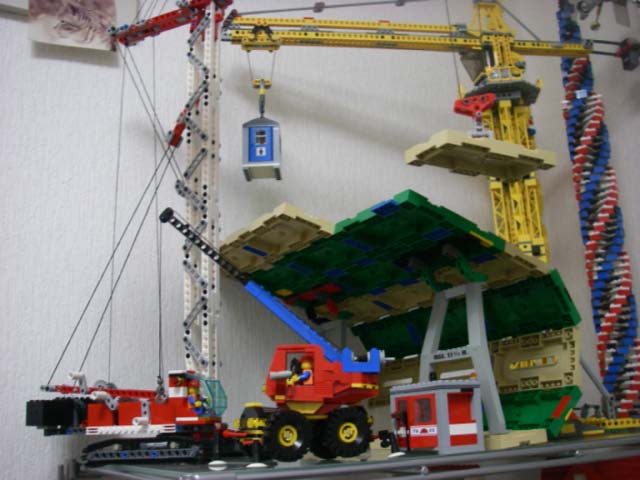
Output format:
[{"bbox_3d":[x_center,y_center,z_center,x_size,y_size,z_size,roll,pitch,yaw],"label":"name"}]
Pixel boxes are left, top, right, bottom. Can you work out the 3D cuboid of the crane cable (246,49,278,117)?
[{"bbox_3d":[-0.079,-0.216,0.963,0.042,0.100,0.020,1,-15,-11],"label":"crane cable"}]

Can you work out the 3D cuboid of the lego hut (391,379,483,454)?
[{"bbox_3d":[0.114,0.174,0.689,0.048,0.066,0.080,6,-17,-29],"label":"lego hut"}]

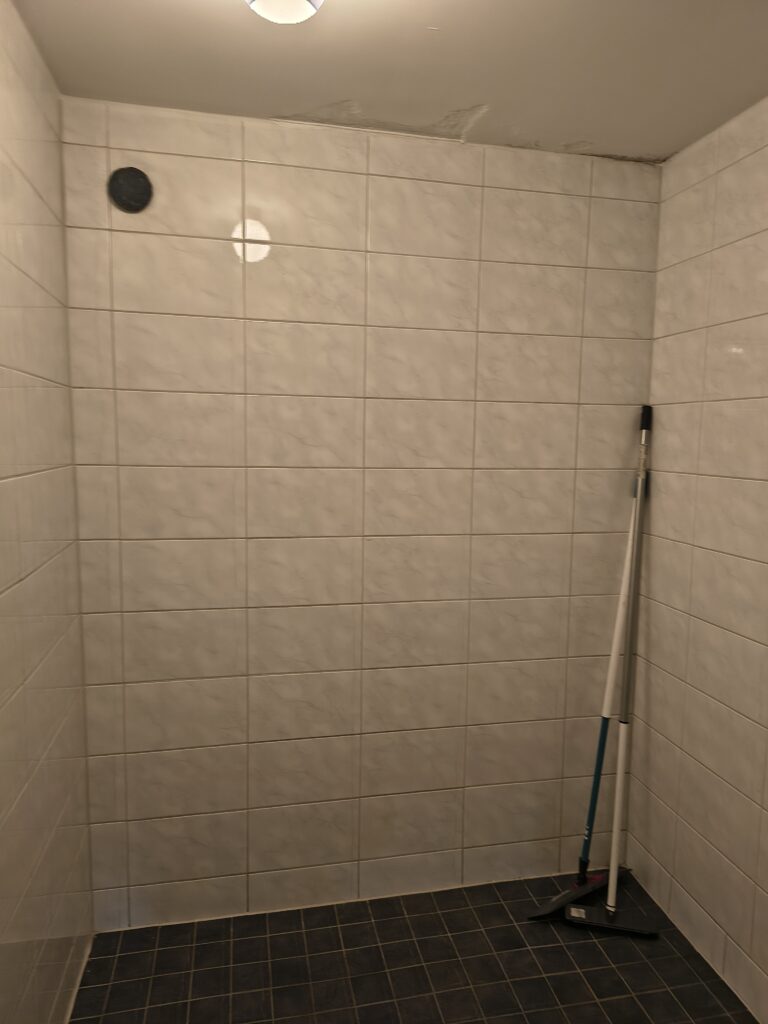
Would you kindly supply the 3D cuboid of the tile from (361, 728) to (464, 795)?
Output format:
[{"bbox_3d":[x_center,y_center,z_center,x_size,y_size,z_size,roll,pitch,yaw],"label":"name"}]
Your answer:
[{"bbox_3d":[0.090,0.764,2.175,0.330,0.197,0.009,-1,7,-13],"label":"tile"}]

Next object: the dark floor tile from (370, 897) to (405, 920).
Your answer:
[{"bbox_3d":[0.004,1.202,2.150,0.099,0.009,0.099,-1,7,-13],"label":"dark floor tile"}]

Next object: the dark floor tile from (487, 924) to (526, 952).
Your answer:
[{"bbox_3d":[0.344,1.209,2.002,0.097,0.009,0.097,0,6,-12],"label":"dark floor tile"}]

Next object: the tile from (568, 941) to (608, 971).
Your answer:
[{"bbox_3d":[0.564,1.229,1.963,0.097,0.009,0.097,0,7,-13],"label":"tile"}]

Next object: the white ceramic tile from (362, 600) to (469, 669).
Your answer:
[{"bbox_3d":[0.097,0.368,2.129,0.330,0.197,0.009,-1,7,-13],"label":"white ceramic tile"}]

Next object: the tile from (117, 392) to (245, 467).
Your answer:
[{"bbox_3d":[-0.544,-0.223,1.919,0.330,0.197,0.010,0,7,-13],"label":"tile"}]

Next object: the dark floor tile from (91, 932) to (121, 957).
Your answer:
[{"bbox_3d":[-0.772,1.210,1.978,0.076,0.010,0.098,-1,6,-12],"label":"dark floor tile"}]

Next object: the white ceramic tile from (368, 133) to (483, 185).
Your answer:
[{"bbox_3d":[0.119,-0.982,1.980,0.331,0.114,0.010,-1,7,-13],"label":"white ceramic tile"}]

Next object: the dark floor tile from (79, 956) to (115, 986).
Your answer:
[{"bbox_3d":[-0.752,1.220,1.880,0.076,0.010,0.098,-1,6,-12],"label":"dark floor tile"}]

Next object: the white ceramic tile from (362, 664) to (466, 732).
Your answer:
[{"bbox_3d":[0.093,0.567,2.156,0.331,0.197,0.009,-1,7,-13],"label":"white ceramic tile"}]

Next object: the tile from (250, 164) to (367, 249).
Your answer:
[{"bbox_3d":[-0.208,-0.818,1.913,0.330,0.199,0.009,-1,7,-13],"label":"tile"}]

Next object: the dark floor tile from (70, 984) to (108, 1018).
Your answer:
[{"bbox_3d":[-0.738,1.241,1.796,0.079,0.009,0.099,-1,6,-12],"label":"dark floor tile"}]

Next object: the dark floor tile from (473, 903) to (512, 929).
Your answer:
[{"bbox_3d":[0.323,1.199,2.098,0.097,0.009,0.097,0,6,-12],"label":"dark floor tile"}]

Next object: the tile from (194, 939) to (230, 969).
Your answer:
[{"bbox_3d":[-0.467,1.214,1.937,0.097,0.009,0.097,0,7,-13],"label":"tile"}]

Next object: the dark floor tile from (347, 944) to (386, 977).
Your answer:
[{"bbox_3d":[-0.050,1.227,1.935,0.099,0.010,0.095,-1,8,-12],"label":"dark floor tile"}]

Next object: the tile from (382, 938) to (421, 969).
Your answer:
[{"bbox_3d":[0.049,1.231,1.966,0.099,0.009,0.099,-1,6,-12],"label":"tile"}]

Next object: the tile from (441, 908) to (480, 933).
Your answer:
[{"bbox_3d":[0.224,1.204,2.082,0.097,0.009,0.097,-1,6,-12],"label":"tile"}]

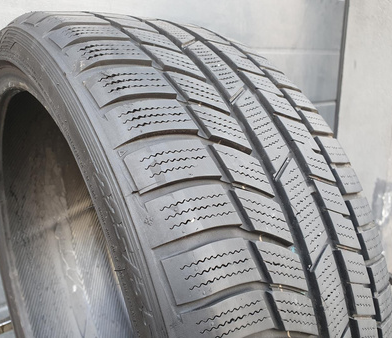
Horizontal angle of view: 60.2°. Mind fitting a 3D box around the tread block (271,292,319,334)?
[{"bbox_3d":[0.057,0.085,0.202,0.045,0.020,0.008,22,-20,-27],"label":"tread block"}]

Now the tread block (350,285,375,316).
[{"bbox_3d":[0.119,0.096,0.248,0.046,0.021,0.008,20,-19,-38],"label":"tread block"}]

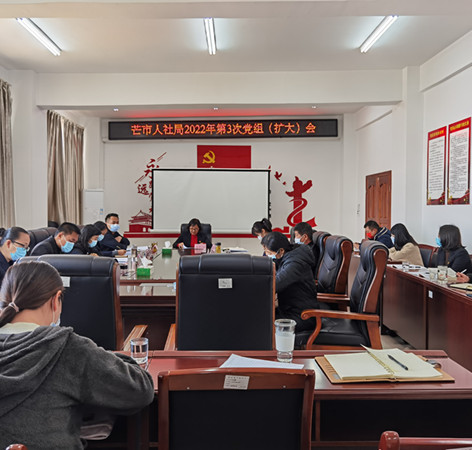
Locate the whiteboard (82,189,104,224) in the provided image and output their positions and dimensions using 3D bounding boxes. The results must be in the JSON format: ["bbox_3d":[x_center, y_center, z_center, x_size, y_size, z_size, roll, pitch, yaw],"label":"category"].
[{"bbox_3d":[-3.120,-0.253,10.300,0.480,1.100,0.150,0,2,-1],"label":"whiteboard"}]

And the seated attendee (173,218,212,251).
[{"bbox_3d":[-0.650,0.518,7.050,0.580,1.180,0.700,0,2,-1],"label":"seated attendee"}]

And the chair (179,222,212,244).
[{"bbox_3d":[-0.610,0.535,7.350,0.600,1.120,0.680,0,2,-1],"label":"chair"}]

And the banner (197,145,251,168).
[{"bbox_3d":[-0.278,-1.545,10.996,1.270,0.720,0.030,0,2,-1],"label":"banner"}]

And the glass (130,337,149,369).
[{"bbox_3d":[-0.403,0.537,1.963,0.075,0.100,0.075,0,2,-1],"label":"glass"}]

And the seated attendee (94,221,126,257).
[{"bbox_3d":[-1.736,0.585,6.021,0.720,1.220,0.500,0,2,2],"label":"seated attendee"}]

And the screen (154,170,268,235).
[{"bbox_3d":[-0.577,-0.562,10.877,2.760,1.500,0.080,0,2,-1],"label":"screen"}]

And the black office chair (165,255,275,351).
[{"bbox_3d":[-0.060,0.718,2.730,0.630,1.150,0.700,0,2,-1],"label":"black office chair"}]

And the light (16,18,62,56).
[{"bbox_3d":[-2.260,-2.220,5.480,0.125,0.090,1.220,0,2,-1],"label":"light"}]

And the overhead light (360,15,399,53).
[{"bbox_3d":[1.691,-2.311,5.604,0.140,0.090,1.230,0,2,-1],"label":"overhead light"}]

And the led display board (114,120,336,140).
[{"bbox_3d":[-0.285,-2.180,10.550,5.150,0.420,0.110,0,2,-1],"label":"led display board"}]

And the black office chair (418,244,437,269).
[{"bbox_3d":[2.190,0.695,5.950,0.570,0.920,0.500,0,2,-1],"label":"black office chair"}]

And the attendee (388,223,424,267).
[{"bbox_3d":[2.079,0.602,5.851,0.700,1.200,0.480,0,2,-1],"label":"attendee"}]

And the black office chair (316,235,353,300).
[{"bbox_3d":[0.640,0.657,4.280,0.710,1.140,0.610,0,2,-3],"label":"black office chair"}]

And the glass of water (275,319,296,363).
[{"bbox_3d":[0.201,0.471,1.900,0.087,0.157,0.087,0,2,-1],"label":"glass of water"}]

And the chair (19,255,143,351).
[{"bbox_3d":[-0.897,0.738,2.751,0.650,1.160,0.680,0,2,-1],"label":"chair"}]

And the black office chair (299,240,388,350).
[{"bbox_3d":[0.793,0.702,3.716,0.680,1.160,0.650,0,2,5],"label":"black office chair"}]

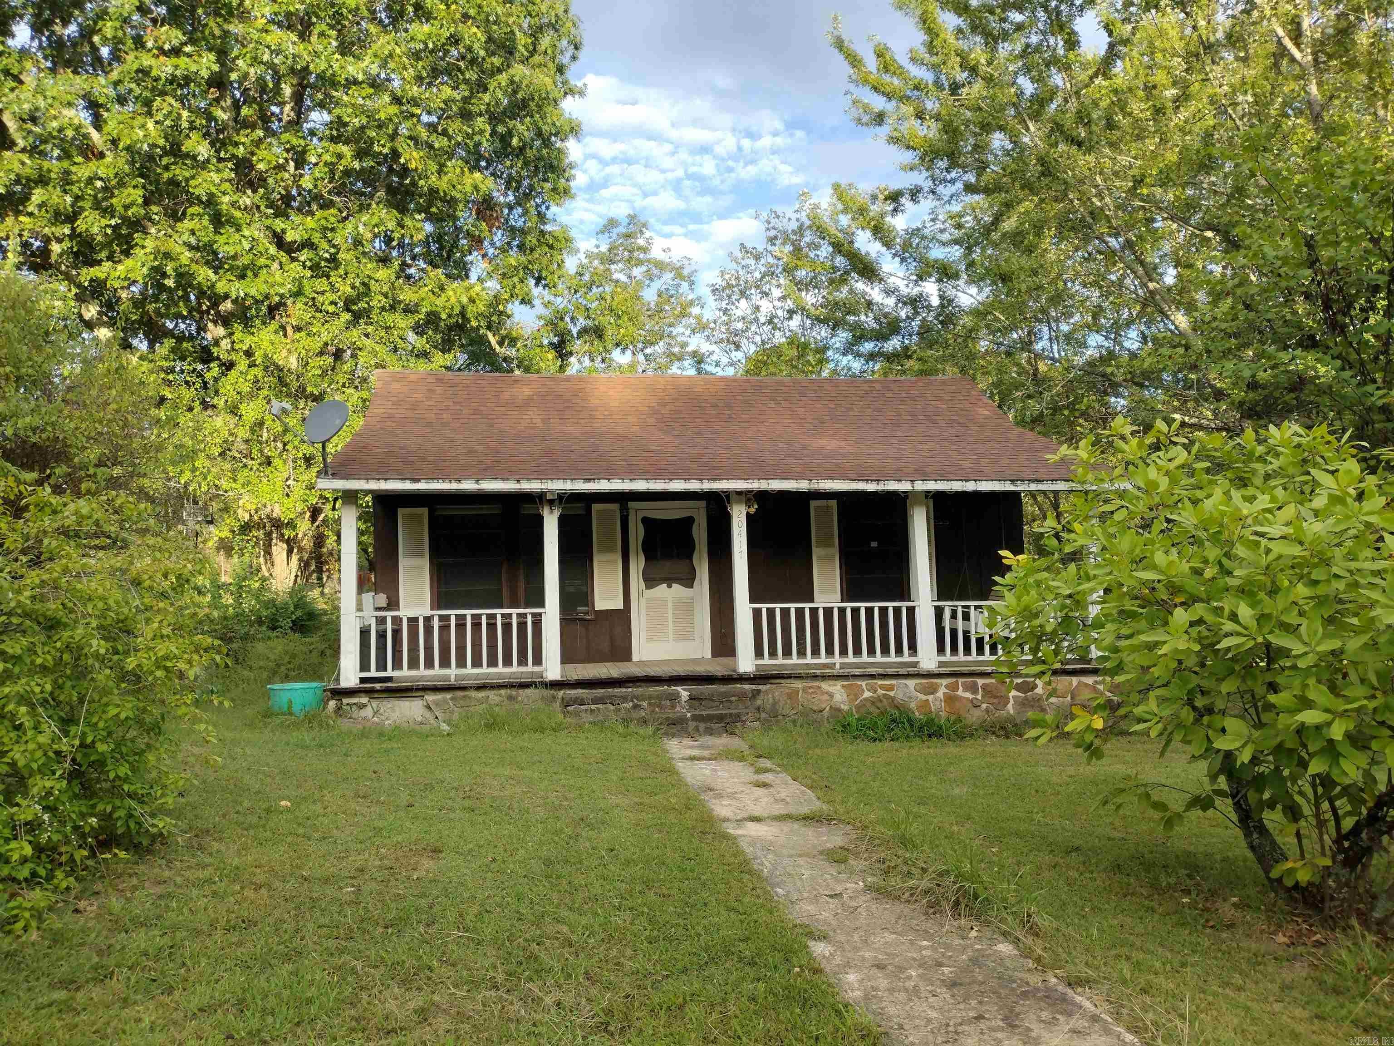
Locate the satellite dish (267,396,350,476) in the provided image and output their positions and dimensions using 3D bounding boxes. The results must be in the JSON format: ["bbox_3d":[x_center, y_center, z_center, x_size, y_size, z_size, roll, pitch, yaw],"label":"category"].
[{"bbox_3d":[-3.975,-0.898,11.222,0.540,0.807,0.766,-3,-4,31],"label":"satellite dish"}]

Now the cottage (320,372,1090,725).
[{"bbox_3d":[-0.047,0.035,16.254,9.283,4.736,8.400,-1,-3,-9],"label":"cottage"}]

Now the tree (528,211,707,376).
[{"bbox_3d":[-2.065,-2.647,29.653,5.174,11.767,5.174,-1,-3,0],"label":"tree"}]

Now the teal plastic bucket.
[{"bbox_3d":[-4.429,1.941,12.000,0.640,0.370,0.640,-1,-3,0],"label":"teal plastic bucket"}]

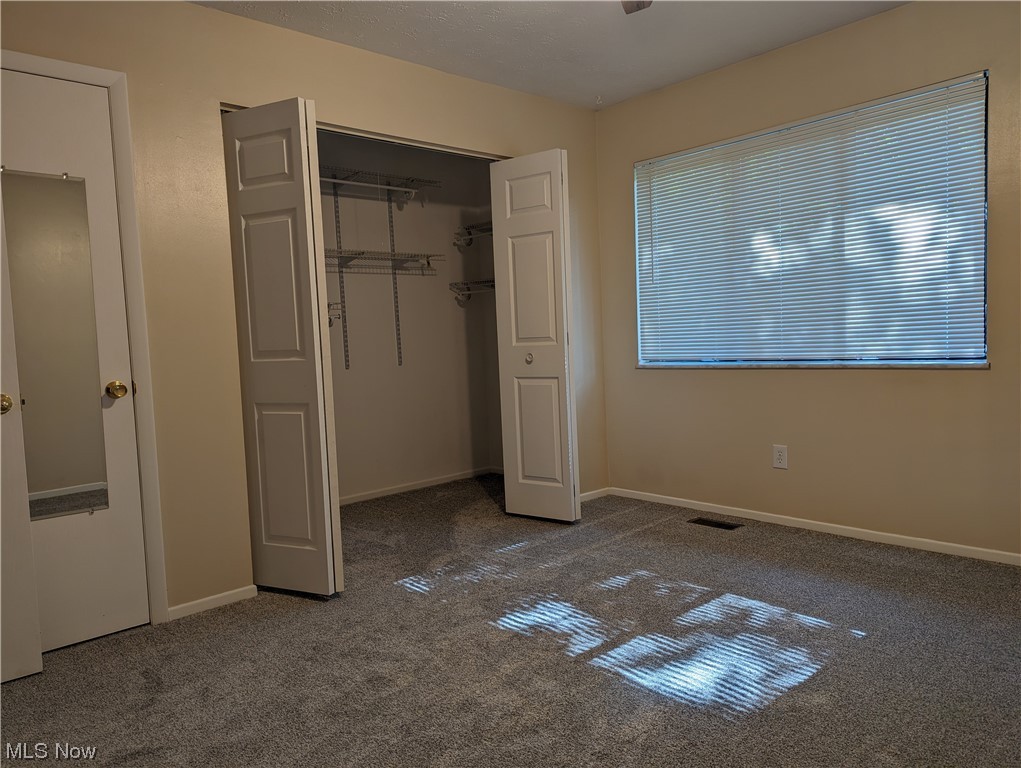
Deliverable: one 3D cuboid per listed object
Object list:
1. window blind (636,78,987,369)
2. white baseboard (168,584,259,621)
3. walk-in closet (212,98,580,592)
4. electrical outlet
[{"bbox_3d":[1.408,-0.719,3.691,0.060,1.211,1.843,-6,5,-42],"label":"window blind"},{"bbox_3d":[-1.202,0.889,2.880,0.355,0.049,0.014,-6,5,-42],"label":"white baseboard"},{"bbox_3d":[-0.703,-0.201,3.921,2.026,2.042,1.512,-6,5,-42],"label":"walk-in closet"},{"bbox_3d":[1.429,0.388,3.757,0.010,0.121,0.076,-6,5,-42],"label":"electrical outlet"}]

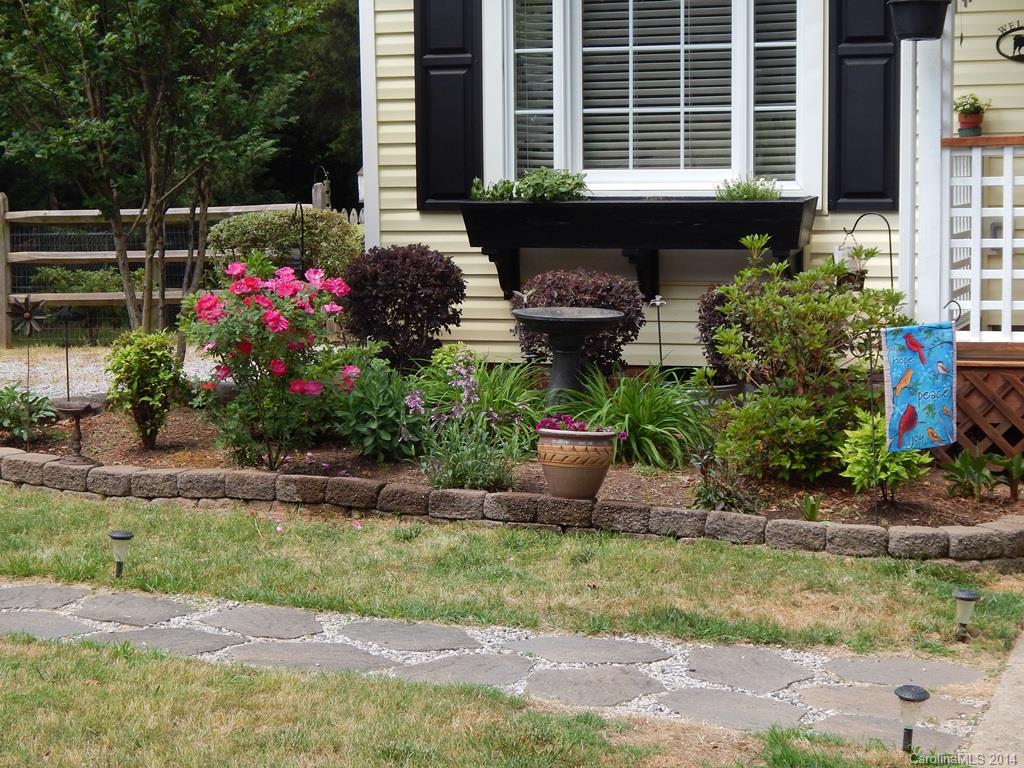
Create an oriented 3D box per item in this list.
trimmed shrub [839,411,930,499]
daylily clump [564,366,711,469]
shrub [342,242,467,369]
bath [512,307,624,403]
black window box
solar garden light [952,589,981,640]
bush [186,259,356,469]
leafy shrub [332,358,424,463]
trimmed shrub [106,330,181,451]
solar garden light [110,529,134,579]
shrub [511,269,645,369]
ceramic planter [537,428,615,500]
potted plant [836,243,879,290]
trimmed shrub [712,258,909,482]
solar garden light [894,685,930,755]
[{"bbox_3d":[1.465,0.278,8.050,0.370,0.360,0.360,-1,6,0],"label":"trimmed shrub"},{"bbox_3d":[0.550,0.142,8.950,0.630,0.420,0.580,0,6,4],"label":"daylily clump"},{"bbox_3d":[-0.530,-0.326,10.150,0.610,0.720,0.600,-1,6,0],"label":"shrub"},{"bbox_3d":[0.254,-0.043,9.250,0.507,0.600,0.507,0,6,2],"label":"bath"},{"bbox_3d":[0.617,-0.666,10.179,1.775,0.532,0.300,1,6,18],"label":"black window box"},{"bbox_3d":[1.389,0.706,6.240,0.087,0.163,0.087,-1,6,0],"label":"solar garden light"},{"bbox_3d":[-1.061,-0.086,8.970,0.770,0.910,0.700,-1,6,-7],"label":"bush"},{"bbox_3d":[-0.595,0.123,9.100,0.410,0.470,0.410,-1,6,0],"label":"leafy shrub"},{"bbox_3d":[-1.706,0.025,9.450,0.335,0.540,0.335,-2,6,-10],"label":"trimmed shrub"},{"bbox_3d":[-1.377,0.605,7.200,0.087,0.178,0.087,-1,6,0],"label":"solar garden light"},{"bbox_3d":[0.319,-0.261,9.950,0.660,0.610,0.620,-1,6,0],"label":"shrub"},{"bbox_3d":[0.261,0.329,8.250,0.312,0.262,0.312,2,6,2],"label":"ceramic planter"},{"bbox_3d":[1.574,-0.531,9.300,0.200,0.220,0.180,-1,6,0],"label":"potted plant"},{"bbox_3d":[1.265,-0.061,8.650,0.830,0.950,0.800,-1,6,0],"label":"trimmed shrub"},{"bbox_3d":[1.016,0.852,5.200,0.088,0.170,0.088,6,8,12],"label":"solar garden light"}]

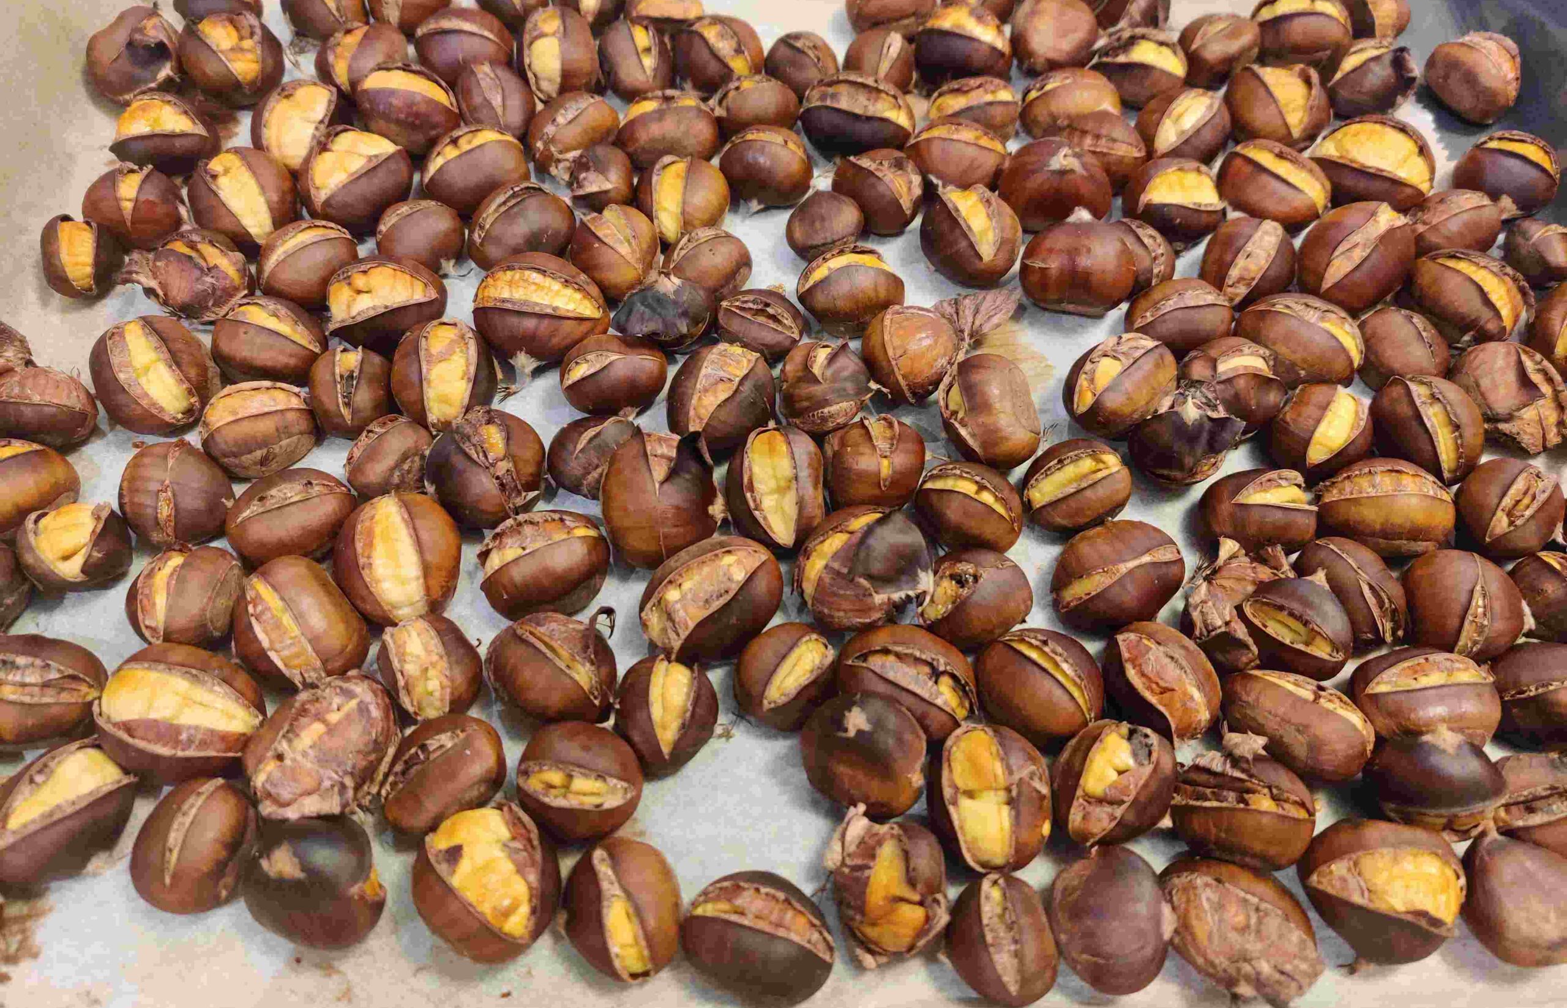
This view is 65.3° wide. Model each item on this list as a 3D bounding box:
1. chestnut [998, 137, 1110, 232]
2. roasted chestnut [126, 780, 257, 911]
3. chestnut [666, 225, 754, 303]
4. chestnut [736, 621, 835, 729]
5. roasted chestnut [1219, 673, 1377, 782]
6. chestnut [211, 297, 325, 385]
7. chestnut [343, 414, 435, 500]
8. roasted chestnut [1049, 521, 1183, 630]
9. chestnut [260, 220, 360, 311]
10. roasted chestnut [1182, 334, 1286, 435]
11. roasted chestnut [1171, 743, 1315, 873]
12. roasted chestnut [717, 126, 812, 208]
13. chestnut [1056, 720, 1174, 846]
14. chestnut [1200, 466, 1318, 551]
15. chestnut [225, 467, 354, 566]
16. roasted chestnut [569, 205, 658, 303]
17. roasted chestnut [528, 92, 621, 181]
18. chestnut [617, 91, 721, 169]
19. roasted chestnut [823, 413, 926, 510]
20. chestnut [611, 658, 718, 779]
[{"bbox_3d":[0.079,-0.092,0.354,0.032,0.025,0.028,0,60,1],"label":"chestnut"},{"bbox_3d":[-0.130,0.075,0.269,0.024,0.024,0.030,-5,60,-3],"label":"roasted chestnut"},{"bbox_3d":[-0.022,-0.068,0.352,0.026,0.020,0.022,-27,63,-14],"label":"chestnut"},{"bbox_3d":[0.001,0.041,0.290,0.026,0.023,0.023,-31,64,-17],"label":"chestnut"},{"bbox_3d":[0.119,0.051,0.283,0.034,0.024,0.021,26,63,15],"label":"roasted chestnut"},{"bbox_3d":[-0.142,-0.045,0.338,0.031,0.022,0.025,17,62,10],"label":"chestnut"},{"bbox_3d":[-0.101,-0.012,0.314,0.023,0.022,0.022,39,67,20],"label":"chestnut"},{"bbox_3d":[0.080,0.017,0.294,0.032,0.025,0.027,-21,60,-13],"label":"roasted chestnut"},{"bbox_3d":[-0.131,-0.065,0.336,0.022,0.021,0.029,31,63,18],"label":"chestnut"},{"bbox_3d":[0.119,-0.032,0.322,0.026,0.023,0.026,17,61,10],"label":"roasted chestnut"},{"bbox_3d":[0.096,0.063,0.257,0.029,0.023,0.026,7,58,4],"label":"roasted chestnut"},{"bbox_3d":[-0.006,-0.103,0.371,0.028,0.022,0.025,10,61,6],"label":"roasted chestnut"},{"bbox_3d":[0.070,0.059,0.258,0.022,0.022,0.030,40,66,22],"label":"chestnut"},{"bbox_3d":[0.115,0.002,0.297,0.027,0.019,0.022,0,58,0],"label":"chestnut"},{"bbox_3d":[-0.126,0.003,0.311,0.032,0.024,0.022,-23,62,-13],"label":"chestnut"},{"bbox_3d":[-0.047,-0.069,0.339,0.024,0.024,0.028,-37,65,-21],"label":"roasted chestnut"},{"bbox_3d":[-0.062,-0.109,0.364,0.026,0.023,0.029,37,65,21],"label":"roasted chestnut"},{"bbox_3d":[-0.035,-0.114,0.374,0.030,0.023,0.025,0,57,0],"label":"chestnut"},{"bbox_3d":[0.023,-0.010,0.307,0.025,0.021,0.025,0,57,0],"label":"roasted chestnut"},{"bbox_3d":[-0.026,0.046,0.269,0.023,0.020,0.027,-1,58,0],"label":"chestnut"}]

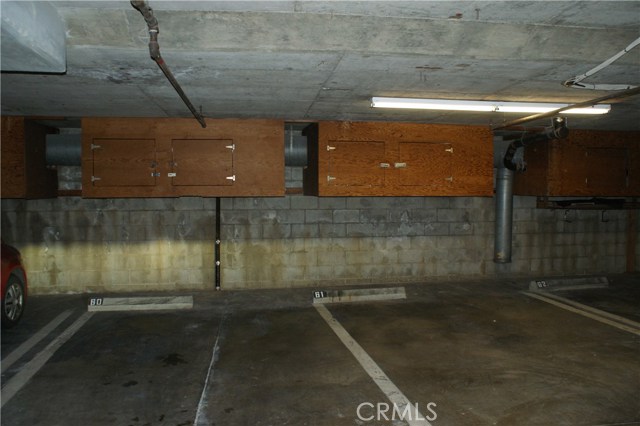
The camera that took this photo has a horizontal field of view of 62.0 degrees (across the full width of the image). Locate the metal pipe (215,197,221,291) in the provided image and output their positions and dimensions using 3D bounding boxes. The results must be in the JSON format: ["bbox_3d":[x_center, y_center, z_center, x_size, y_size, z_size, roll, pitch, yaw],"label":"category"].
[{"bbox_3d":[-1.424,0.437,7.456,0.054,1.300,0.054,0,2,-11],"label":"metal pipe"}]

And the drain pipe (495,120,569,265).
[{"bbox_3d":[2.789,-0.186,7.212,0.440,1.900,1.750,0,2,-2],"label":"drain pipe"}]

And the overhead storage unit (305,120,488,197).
[{"bbox_3d":[1.013,-0.688,7.309,2.314,0.921,1.165,0,2,-11],"label":"overhead storage unit"}]

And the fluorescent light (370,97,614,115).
[{"bbox_3d":[1.660,-1.015,5.106,2.440,0.090,0.110,0,2,-11],"label":"fluorescent light"}]

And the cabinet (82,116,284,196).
[{"bbox_3d":[-1.661,-0.666,6.804,2.299,0.921,1.165,0,2,-11],"label":"cabinet"}]

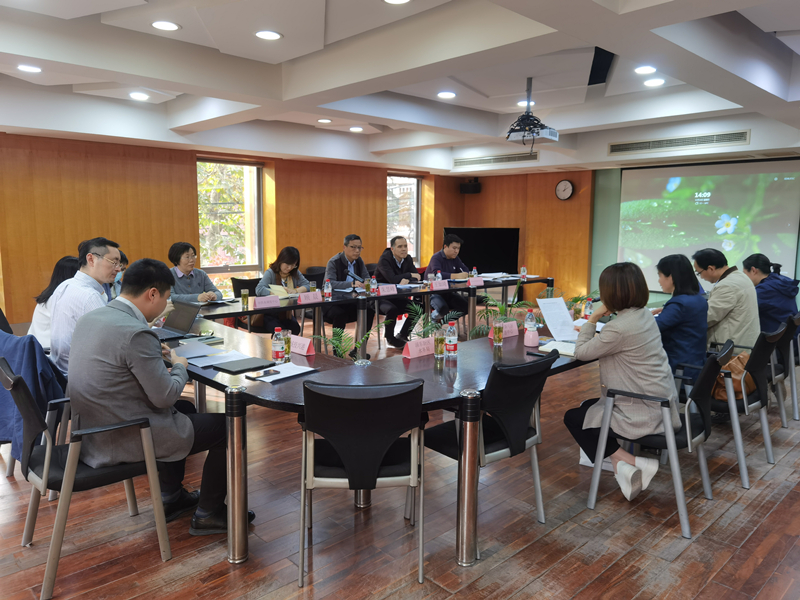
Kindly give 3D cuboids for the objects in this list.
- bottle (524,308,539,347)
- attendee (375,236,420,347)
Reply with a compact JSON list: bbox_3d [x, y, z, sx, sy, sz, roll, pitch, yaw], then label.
[{"bbox_3d":[0.800,0.159,3.530,0.068,0.190,0.068,-7,11,-43],"label":"bottle"},{"bbox_3d":[-0.028,-0.111,7.033,0.740,1.310,0.580,7,10,42],"label":"attendee"}]

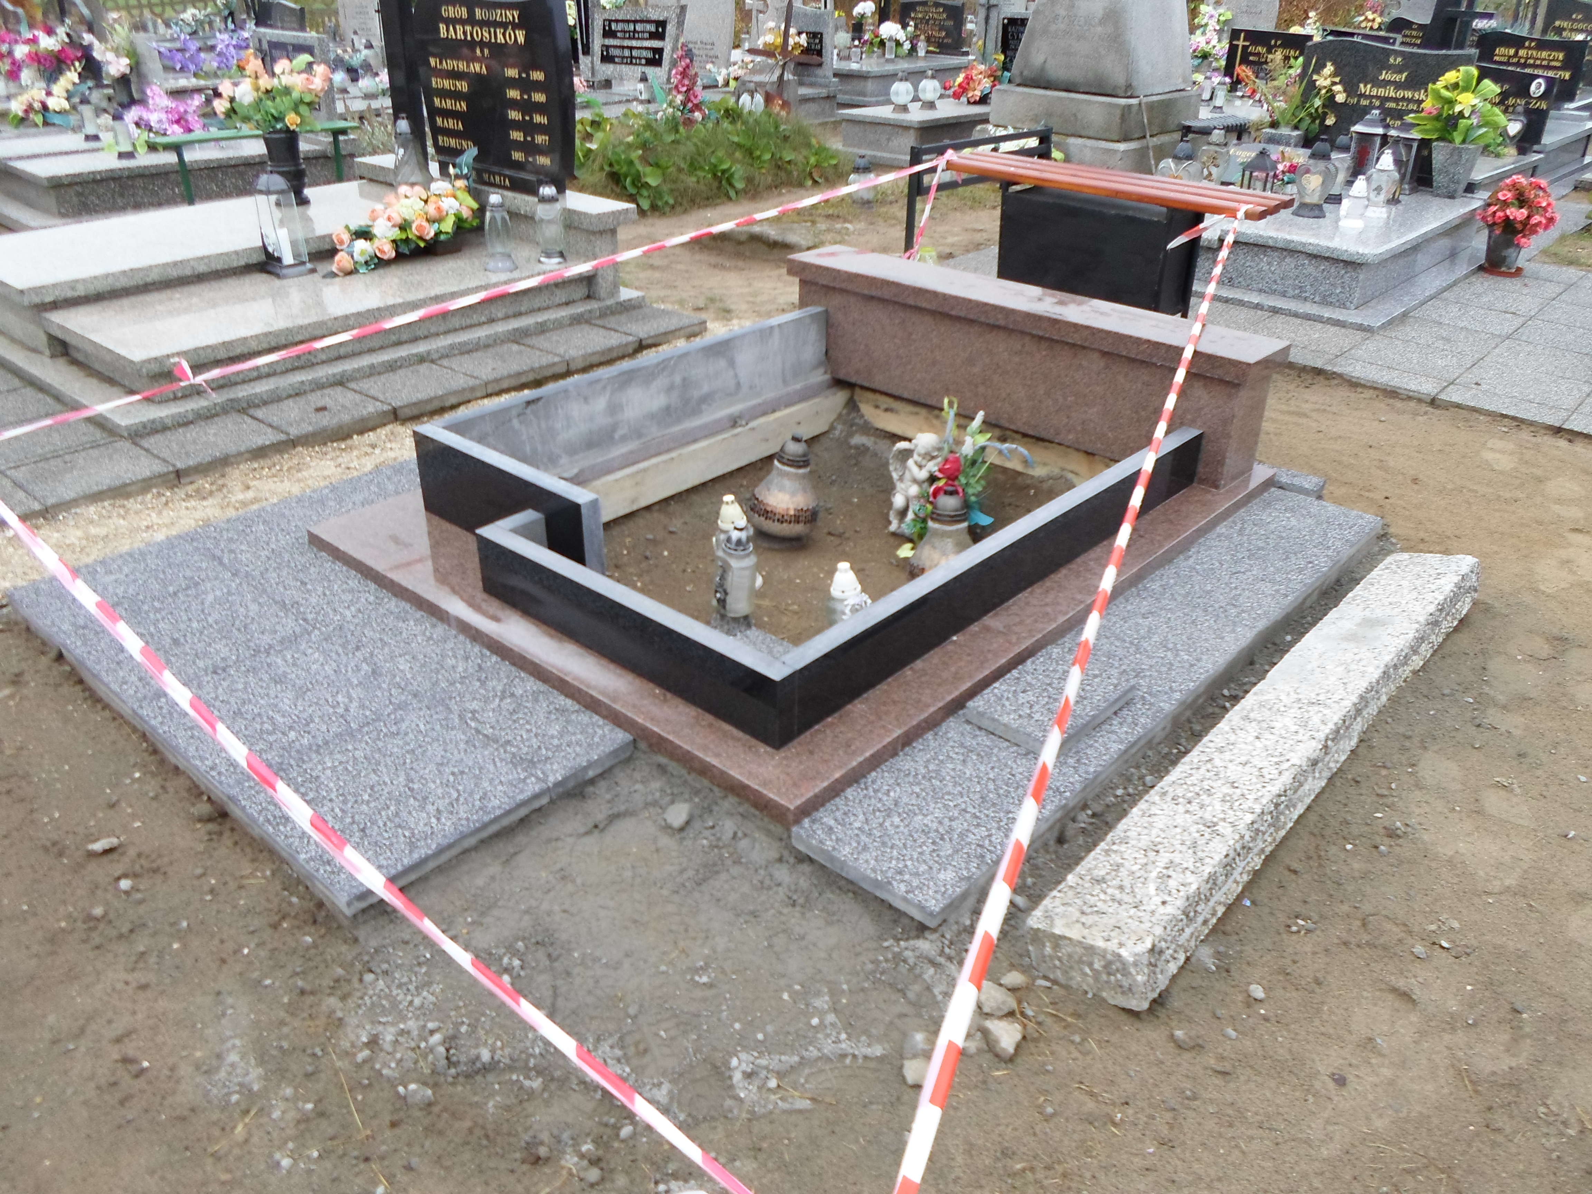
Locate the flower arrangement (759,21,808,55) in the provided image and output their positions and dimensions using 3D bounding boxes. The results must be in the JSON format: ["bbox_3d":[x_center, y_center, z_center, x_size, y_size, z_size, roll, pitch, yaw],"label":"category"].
[{"bbox_3d":[-0.128,-5.738,11.800,0.470,0.340,0.380,23,36,37],"label":"flower arrangement"}]

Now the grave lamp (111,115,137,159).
[{"bbox_3d":[-4.028,-2.765,6.872,0.115,0.250,0.115,-14,32,-25],"label":"grave lamp"}]

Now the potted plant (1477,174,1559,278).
[{"bbox_3d":[3.511,-1.818,5.586,0.370,0.440,0.370,24,37,35],"label":"potted plant"}]

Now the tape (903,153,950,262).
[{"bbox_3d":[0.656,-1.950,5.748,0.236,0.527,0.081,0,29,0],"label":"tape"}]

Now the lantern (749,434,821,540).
[{"bbox_3d":[-0.031,-0.305,3.140,0.195,0.283,0.195,0,28,0],"label":"lantern"}]

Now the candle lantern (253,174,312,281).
[{"bbox_3d":[-2.026,-1.465,4.506,0.173,0.366,0.173,24,36,36],"label":"candle lantern"}]

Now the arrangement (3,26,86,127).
[{"bbox_3d":[-5.766,-3.987,8.818,0.568,0.589,0.457,-16,33,-27],"label":"arrangement"}]

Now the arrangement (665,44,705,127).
[{"bbox_3d":[-0.825,-3.861,8.668,0.297,0.568,0.238,-2,29,-5],"label":"arrangement"}]

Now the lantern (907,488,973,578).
[{"bbox_3d":[0.367,-0.128,2.808,0.195,0.283,0.195,0,28,0],"label":"lantern"}]

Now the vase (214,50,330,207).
[{"bbox_3d":[-2.372,-2.155,5.299,0.450,0.620,0.480,24,36,36],"label":"vase"}]

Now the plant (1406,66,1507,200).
[{"bbox_3d":[3.340,-2.367,5.884,0.454,0.619,0.364,15,32,24],"label":"plant"}]

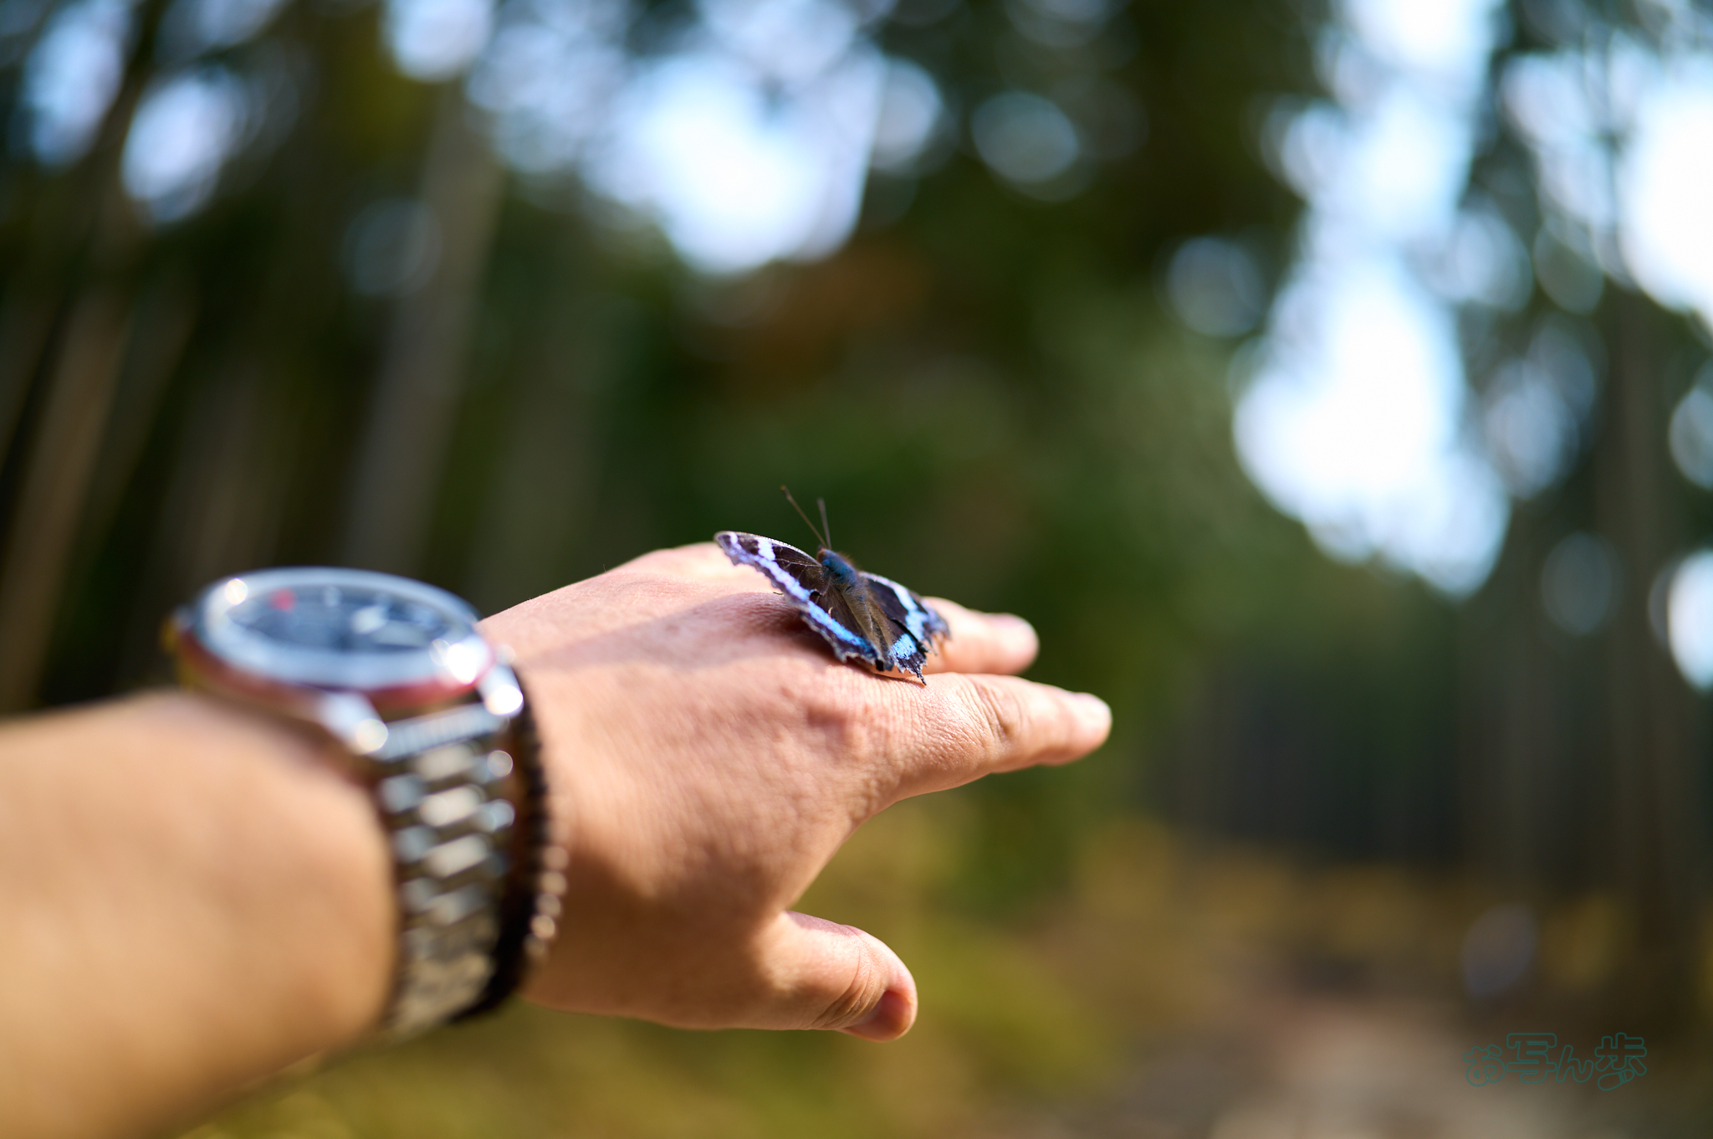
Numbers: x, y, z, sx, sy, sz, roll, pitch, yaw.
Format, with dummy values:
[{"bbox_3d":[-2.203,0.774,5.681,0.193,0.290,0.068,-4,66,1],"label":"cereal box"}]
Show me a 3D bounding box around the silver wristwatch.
[{"bbox_3d":[-0.078,0.037,0.251,0.064,0.062,0.045,26,22,33],"label":"silver wristwatch"}]

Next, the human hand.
[{"bbox_3d":[-0.007,0.034,0.338,0.115,0.060,0.177,35,26,31],"label":"human hand"}]

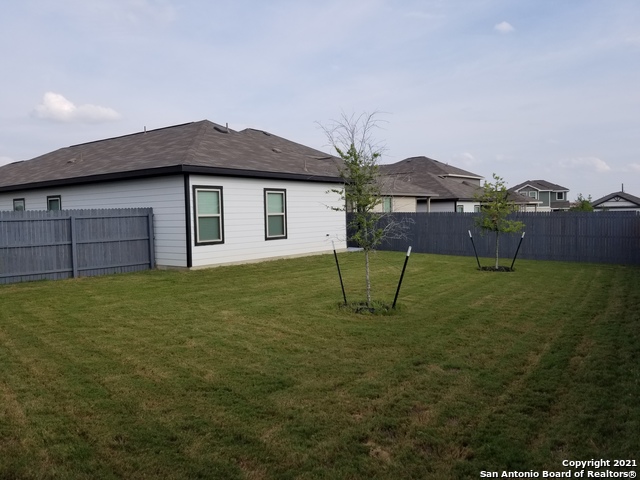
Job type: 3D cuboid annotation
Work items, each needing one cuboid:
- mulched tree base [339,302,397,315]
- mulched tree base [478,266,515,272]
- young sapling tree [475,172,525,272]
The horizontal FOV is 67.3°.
[{"bbox_3d":[0.887,1.182,8.803,1.060,0.110,1.030,-1,3,0],"label":"mulched tree base"},{"bbox_3d":[5.595,0.880,15.194,1.130,0.100,1.130,-1,3,0],"label":"mulched tree base"},{"bbox_3d":[5.599,-0.566,15.161,1.550,3.030,1.500,-1,3,0],"label":"young sapling tree"}]

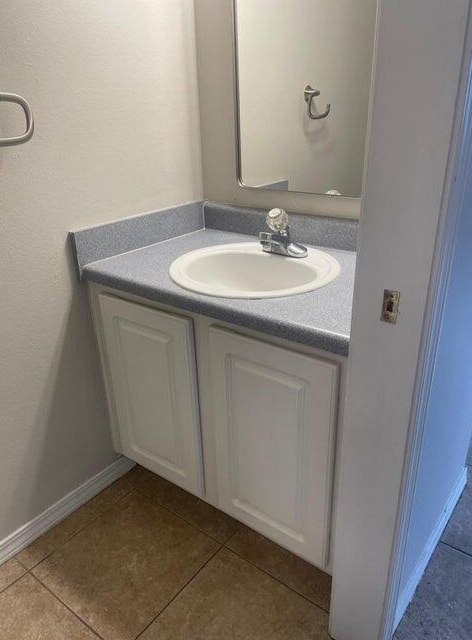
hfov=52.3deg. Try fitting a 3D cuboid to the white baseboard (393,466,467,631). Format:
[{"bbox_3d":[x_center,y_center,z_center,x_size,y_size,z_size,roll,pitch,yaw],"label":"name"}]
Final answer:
[{"bbox_3d":[0.578,0.628,1.397,0.014,0.081,0.644,16,29,35],"label":"white baseboard"}]

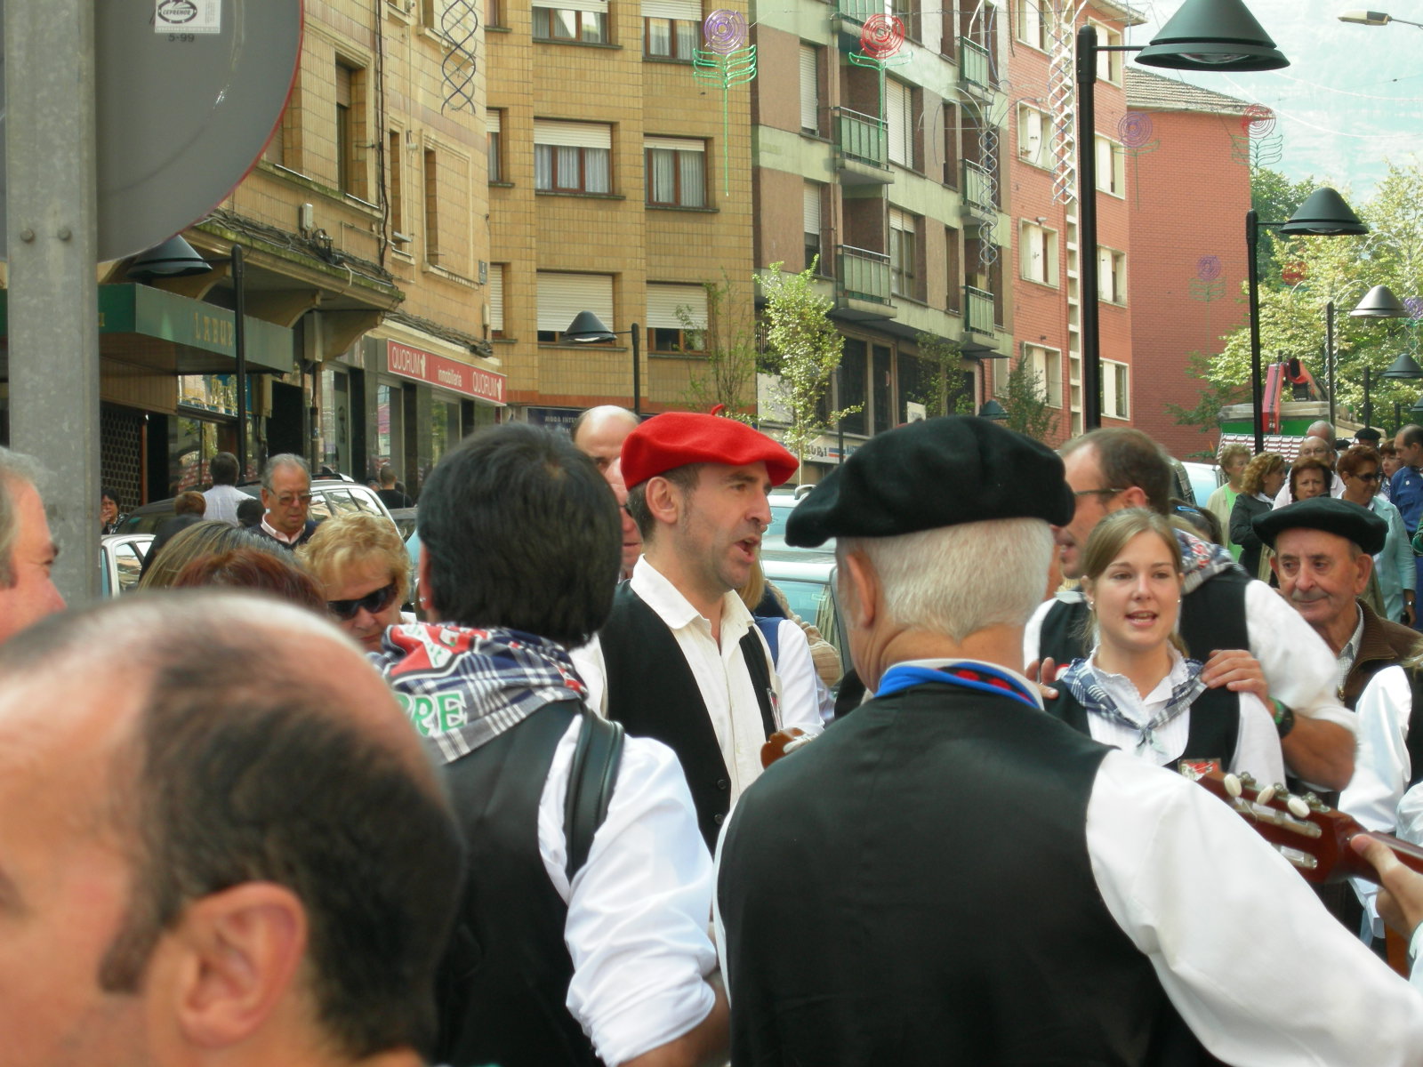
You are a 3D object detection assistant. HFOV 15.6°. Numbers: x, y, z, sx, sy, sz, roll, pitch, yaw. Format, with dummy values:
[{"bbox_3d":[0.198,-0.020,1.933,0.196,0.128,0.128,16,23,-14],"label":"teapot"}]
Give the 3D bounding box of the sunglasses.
[{"bbox_3d":[-0.626,0.097,9.255,0.145,0.050,0.140,-16,24,-2],"label":"sunglasses"}]

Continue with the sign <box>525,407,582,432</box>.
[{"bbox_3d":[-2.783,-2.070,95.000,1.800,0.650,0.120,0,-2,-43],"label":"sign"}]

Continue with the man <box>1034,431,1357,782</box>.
[{"bbox_3d":[0.731,0.687,8.373,0.560,1.720,0.450,-2,-2,36],"label":"man"}]

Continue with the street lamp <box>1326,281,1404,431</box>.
[{"bbox_3d":[8.039,-1.116,63.000,1.050,3.800,0.750,-1,-2,7],"label":"street lamp"}]

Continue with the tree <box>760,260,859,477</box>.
[{"bbox_3d":[1.748,-2.241,92.000,1.750,5.400,1.750,-1,-2,0],"label":"tree"}]

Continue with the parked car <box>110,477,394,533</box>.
[{"bbox_3d":[-3.749,0.331,43.500,1.760,1.620,4.300,-2,-2,18],"label":"parked car"}]

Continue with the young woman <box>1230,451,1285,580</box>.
[{"bbox_3d":[2.865,0.388,26.975,0.360,1.630,0.480,-2,-2,27],"label":"young woman"}]

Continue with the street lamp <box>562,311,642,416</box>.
[{"bbox_3d":[-1.455,-1.151,71.000,1.080,3.800,0.750,-1,-2,7],"label":"street lamp"}]

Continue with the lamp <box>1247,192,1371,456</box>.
[{"bbox_3d":[5.104,-0.977,44.000,1.050,3.870,0.750,-1,-2,7],"label":"lamp"}]

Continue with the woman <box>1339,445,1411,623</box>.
[{"bbox_3d":[3.265,0.379,25.475,0.500,1.630,0.360,0,-2,-27],"label":"woman"}]

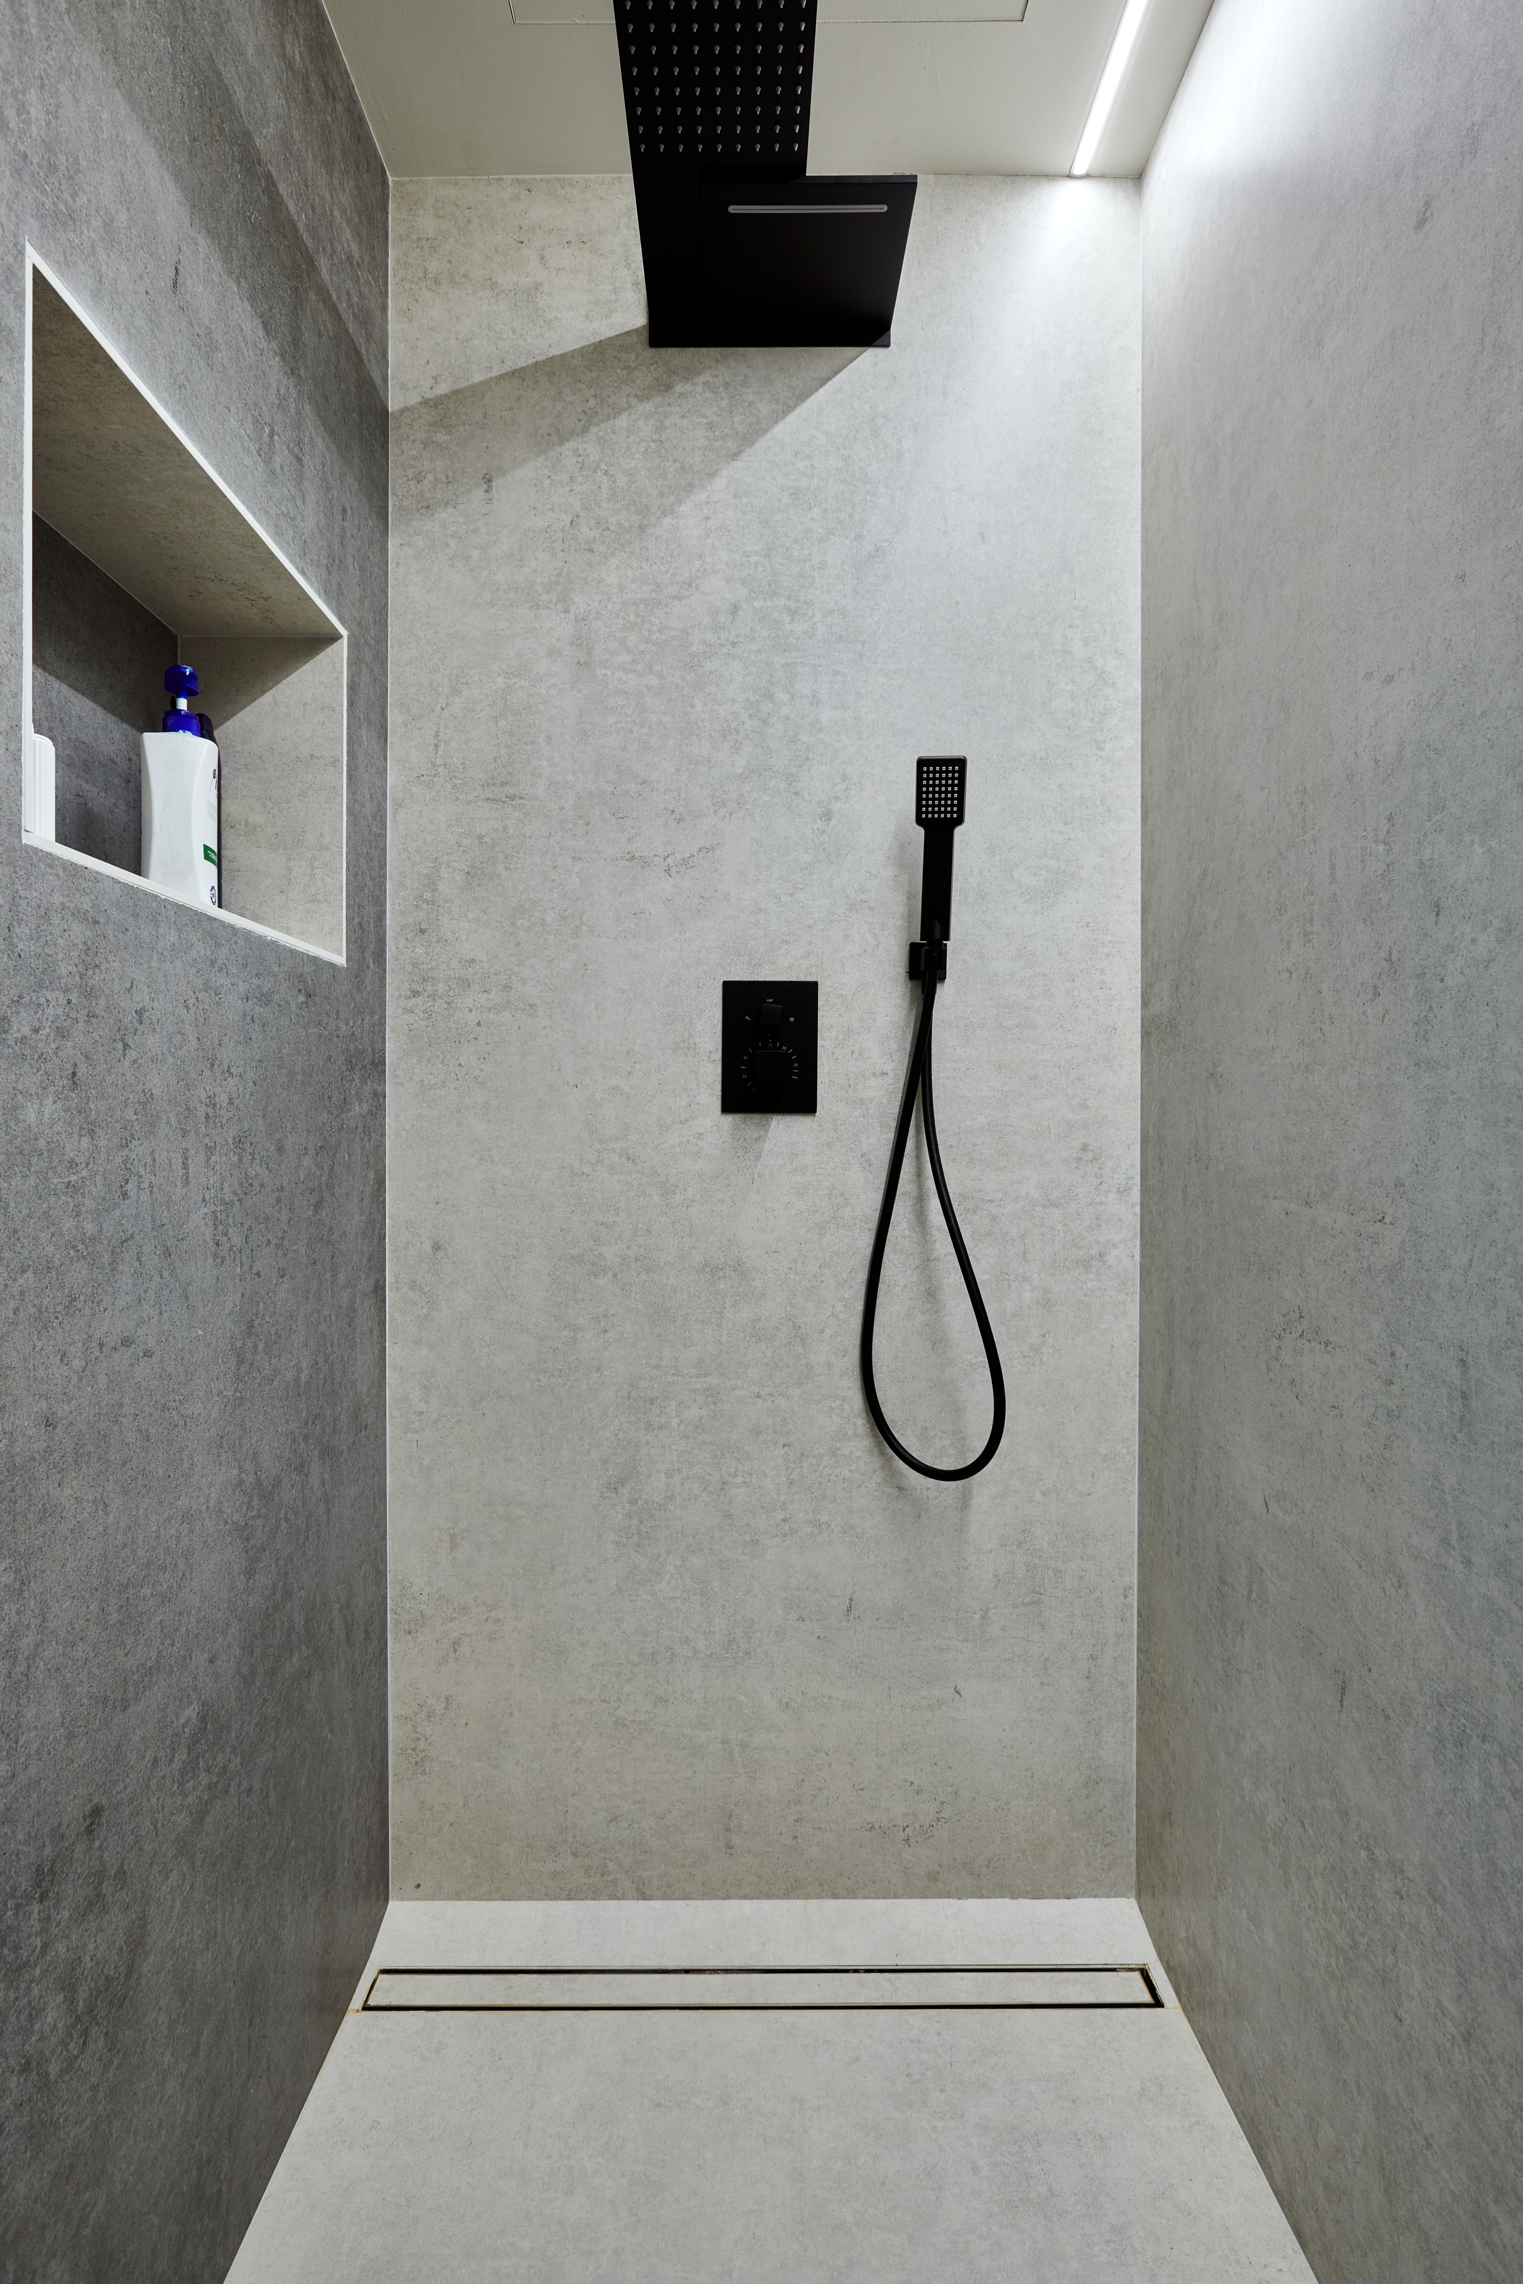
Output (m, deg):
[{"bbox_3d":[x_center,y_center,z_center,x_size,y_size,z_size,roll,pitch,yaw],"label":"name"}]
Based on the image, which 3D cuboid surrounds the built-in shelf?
[{"bbox_3d":[-0.585,-0.399,0.991,0.196,0.392,0.567,0,0,-1],"label":"built-in shelf"}]

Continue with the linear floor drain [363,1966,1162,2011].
[{"bbox_3d":[0.002,1.039,1.313,0.952,0.020,0.061,0,0,-1],"label":"linear floor drain"}]

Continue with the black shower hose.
[{"bbox_3d":[0.221,0.091,1.378,0.184,0.682,0.085,0,0,-1],"label":"black shower hose"}]

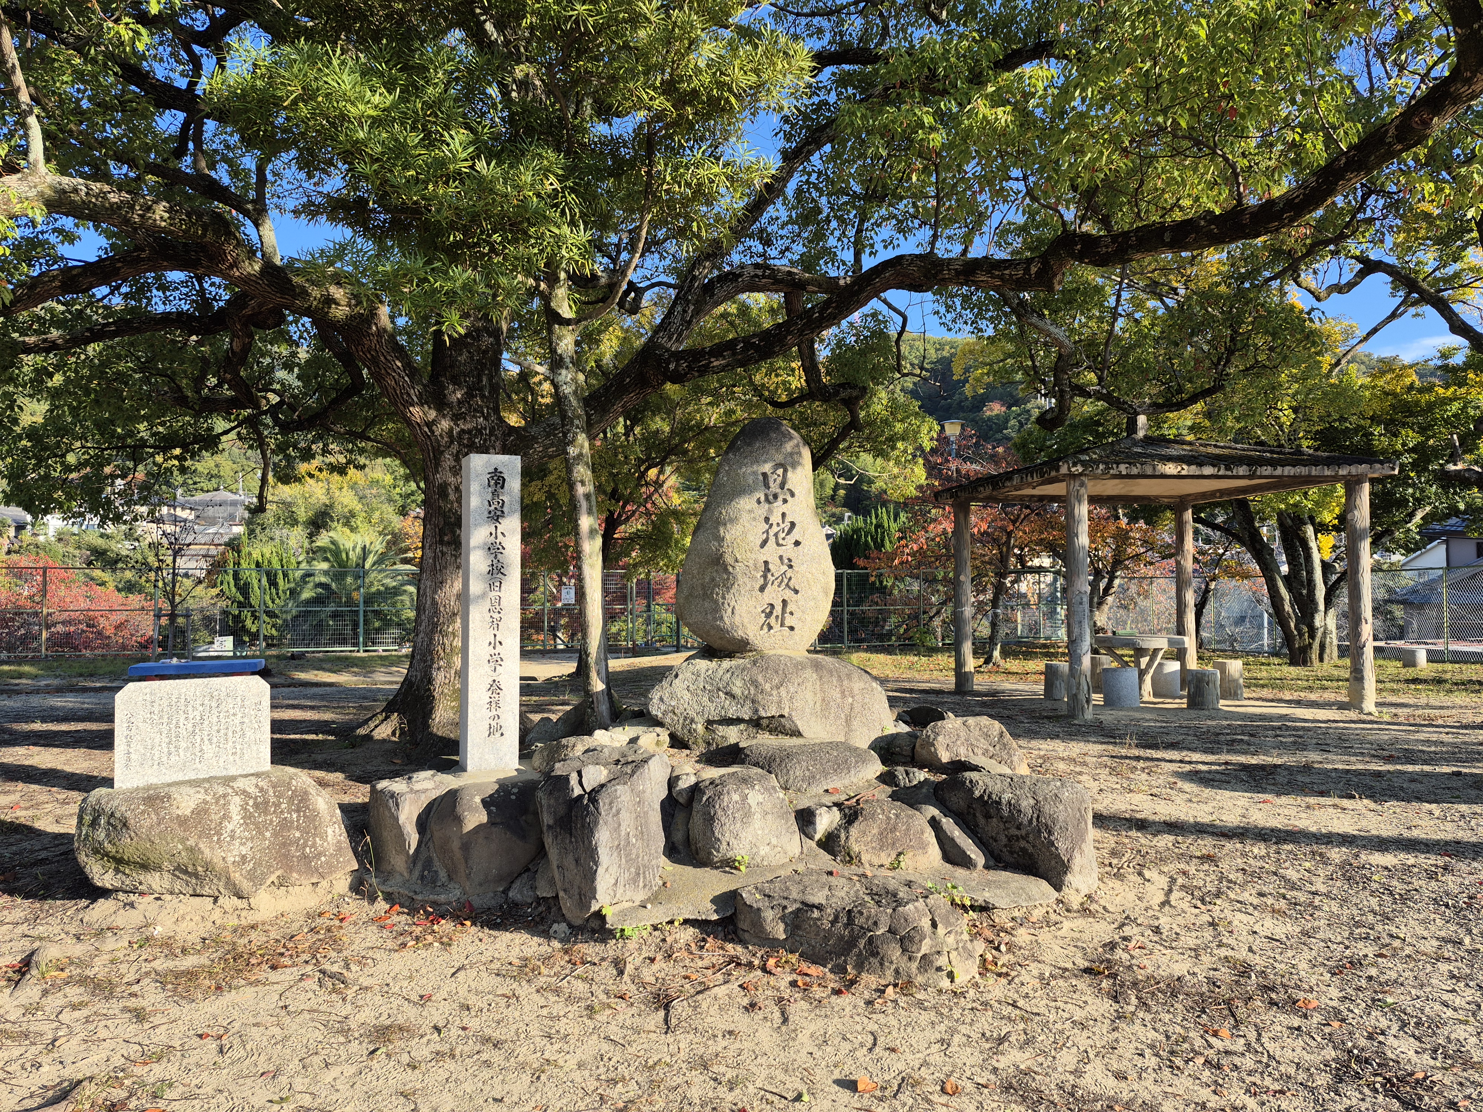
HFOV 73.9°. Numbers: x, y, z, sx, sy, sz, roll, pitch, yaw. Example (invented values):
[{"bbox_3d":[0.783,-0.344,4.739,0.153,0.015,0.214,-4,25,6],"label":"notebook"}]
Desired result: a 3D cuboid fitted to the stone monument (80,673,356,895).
[{"bbox_3d":[-2.470,1.045,4.670,1.130,0.930,0.600,1,-2,-29],"label":"stone monument"}]

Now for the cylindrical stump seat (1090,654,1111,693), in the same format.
[{"bbox_3d":[4.320,1.460,12.050,0.360,0.430,0.360,0,-2,0],"label":"cylindrical stump seat"}]

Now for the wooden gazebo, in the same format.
[{"bbox_3d":[4.560,0.130,11.290,3.530,3.000,3.530,0,-2,-9],"label":"wooden gazebo"}]

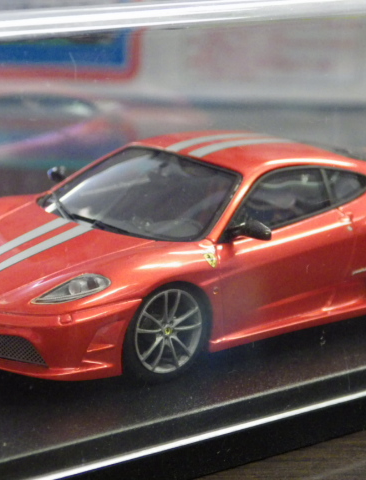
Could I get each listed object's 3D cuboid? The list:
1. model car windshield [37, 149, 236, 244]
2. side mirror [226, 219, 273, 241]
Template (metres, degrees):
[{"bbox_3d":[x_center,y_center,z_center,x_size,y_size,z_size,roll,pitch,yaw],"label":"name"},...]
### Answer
[{"bbox_3d":[-0.007,-0.008,0.285,0.021,0.009,0.035,-10,19,-43],"label":"model car windshield"},{"bbox_3d":[0.010,-0.001,0.272,0.004,0.003,0.007,-10,19,-43],"label":"side mirror"}]

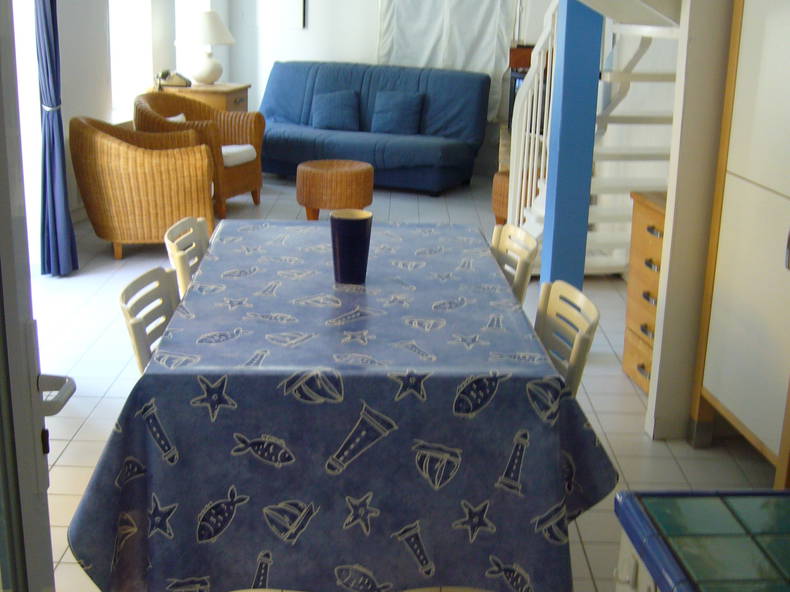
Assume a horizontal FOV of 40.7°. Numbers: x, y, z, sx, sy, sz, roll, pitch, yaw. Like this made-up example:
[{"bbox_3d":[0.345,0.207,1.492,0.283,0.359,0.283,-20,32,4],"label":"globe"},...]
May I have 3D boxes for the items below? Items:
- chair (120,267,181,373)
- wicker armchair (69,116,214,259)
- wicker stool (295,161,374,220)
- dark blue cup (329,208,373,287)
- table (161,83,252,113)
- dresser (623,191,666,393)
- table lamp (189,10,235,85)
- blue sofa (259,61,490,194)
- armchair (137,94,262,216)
[{"bbox_3d":[-0.389,0.355,2.645,0.500,0.790,0.460,2,16,3],"label":"chair"},{"bbox_3d":[-1.451,-0.651,6.115,0.730,0.760,0.700,-4,17,-15],"label":"wicker armchair"},{"bbox_3d":[-0.414,-0.693,7.180,0.520,0.360,0.520,1,16,0],"label":"wicker stool"},{"bbox_3d":[-0.114,-0.128,2.787,0.107,0.177,0.107,1,17,0],"label":"dark blue cup"},{"bbox_3d":[-1.616,-1.436,9.135,0.580,0.680,0.660,5,16,11],"label":"table"},{"bbox_3d":[1.173,0.021,4.073,0.420,0.735,0.580,0,16,-6],"label":"dresser"},{"bbox_3d":[-1.383,-1.845,7.925,0.360,0.540,0.360,1,17,0],"label":"table lamp"},{"bbox_3d":[-0.304,-1.408,8.756,1.930,0.890,0.930,8,17,24],"label":"blue sofa"},{"bbox_3d":[-1.348,-0.971,7.198,0.730,0.760,0.700,7,18,20],"label":"armchair"}]

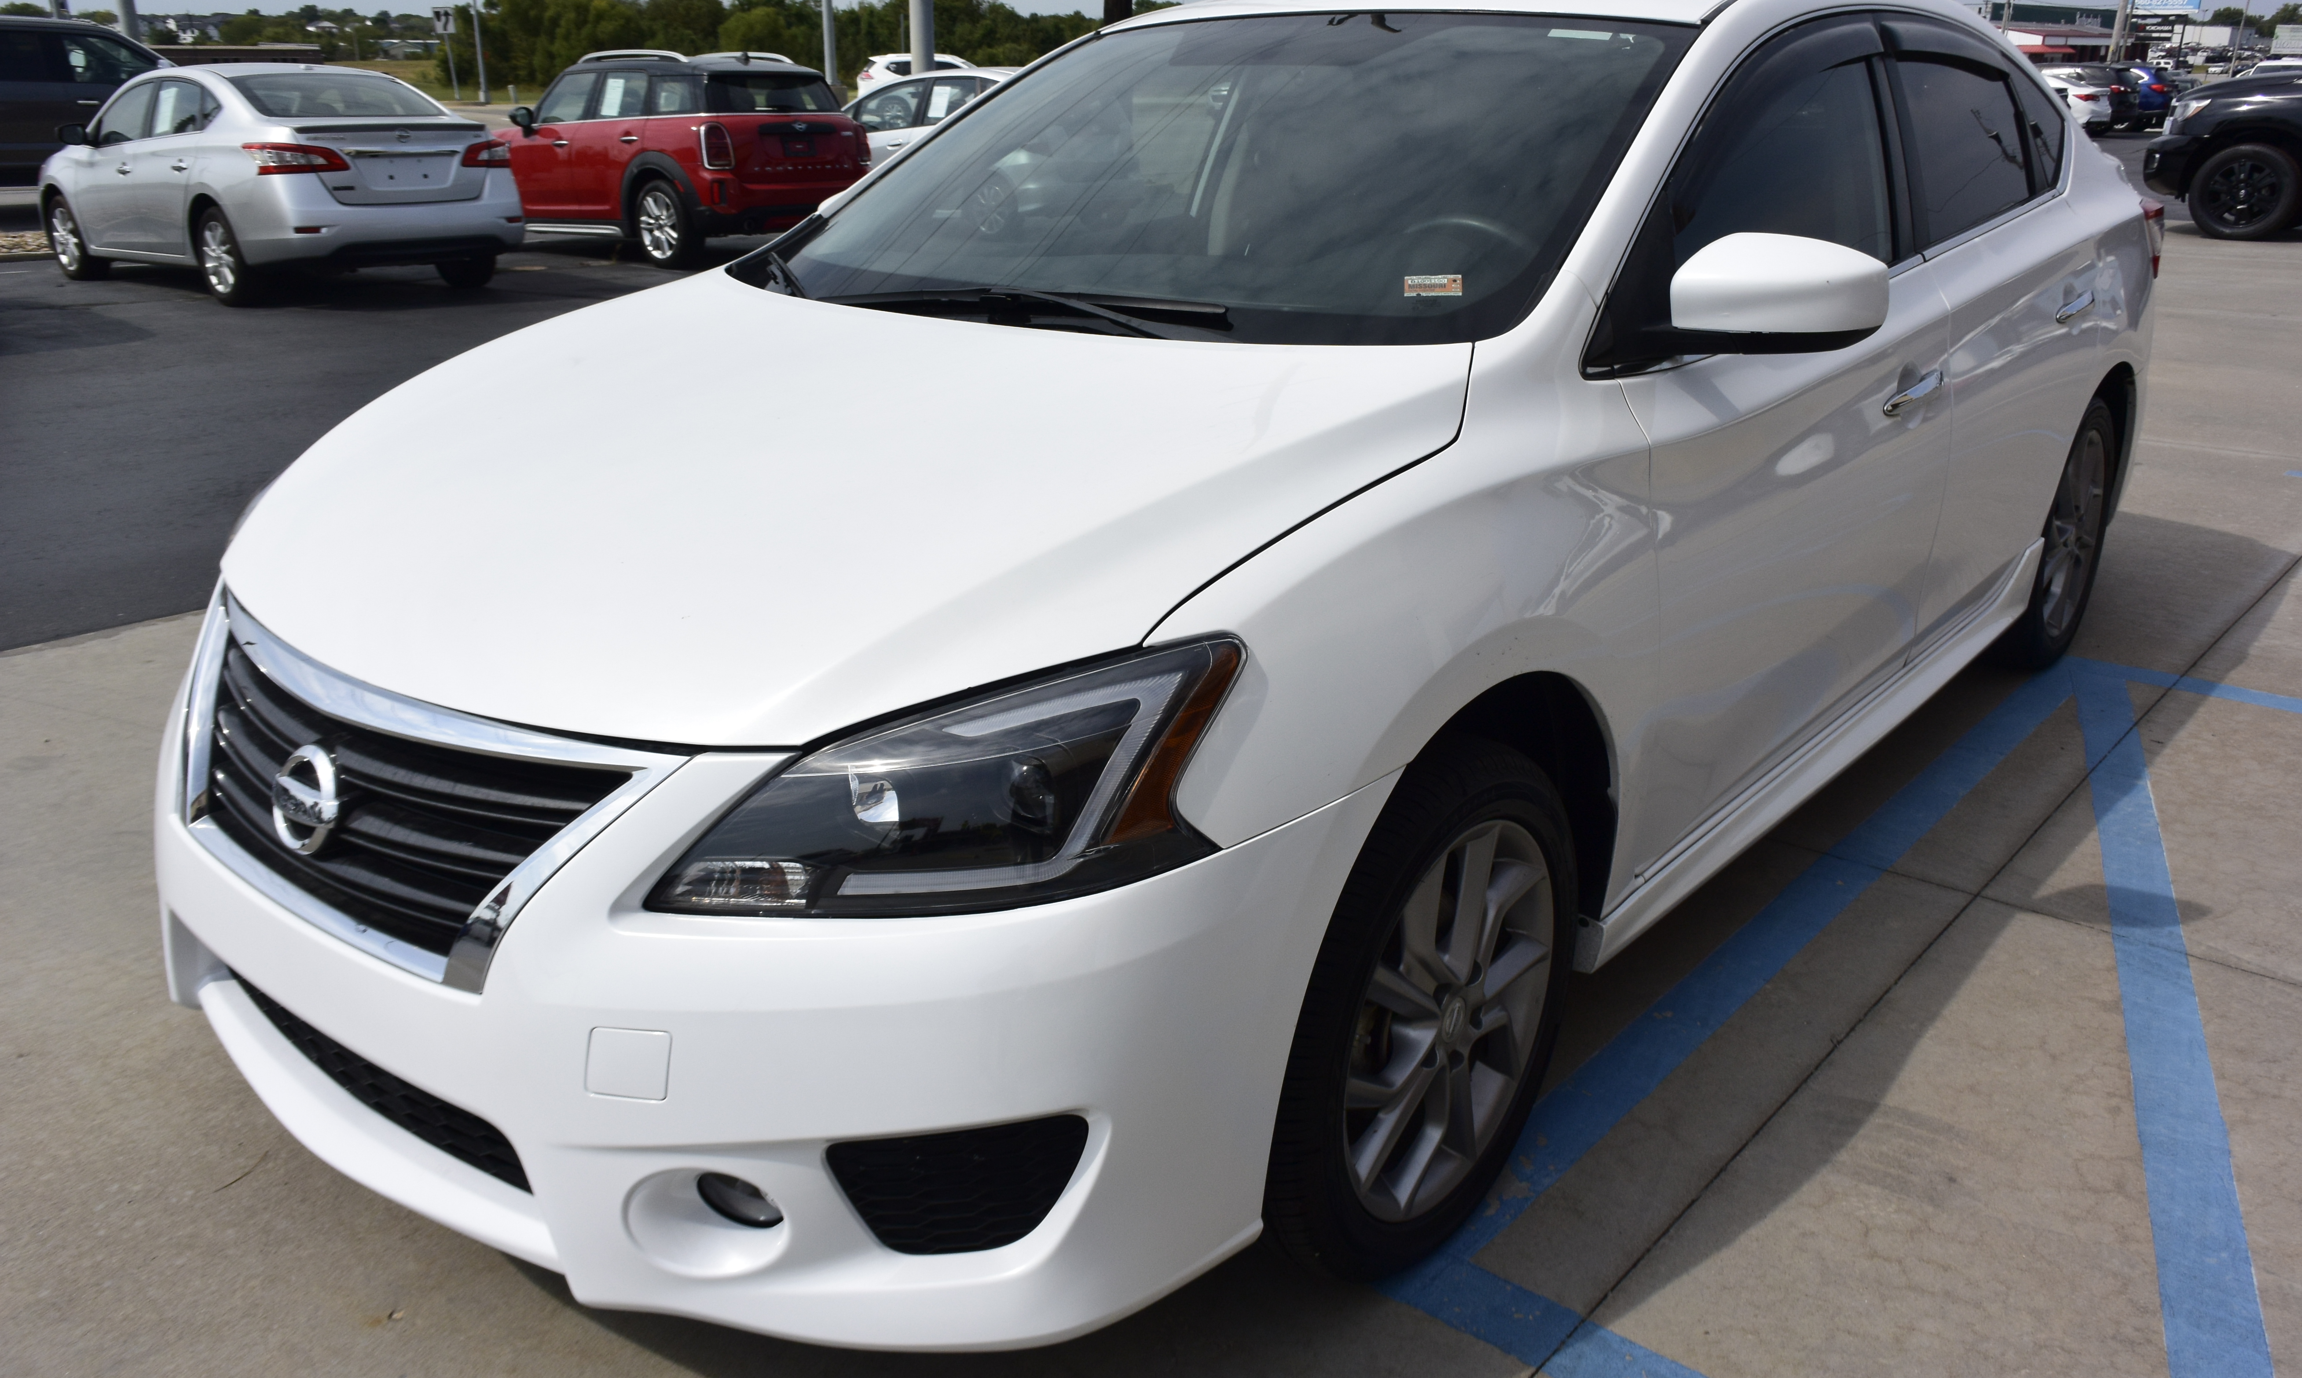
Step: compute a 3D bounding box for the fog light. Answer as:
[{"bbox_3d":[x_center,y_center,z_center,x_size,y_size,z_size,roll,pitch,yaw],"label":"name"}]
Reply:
[{"bbox_3d":[-0.377,0.475,1.613,0.090,0.085,0.050,11,23,32],"label":"fog light"}]

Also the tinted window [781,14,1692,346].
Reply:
[{"bbox_3d":[0.050,-0.793,2.621,1.460,0.100,0.980,14,50,38],"label":"tinted window"}]

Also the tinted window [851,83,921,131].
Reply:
[{"bbox_3d":[-2.442,-5.517,16.299,0.140,0.430,0.900,-19,27,-41],"label":"tinted window"}]

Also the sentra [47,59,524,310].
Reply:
[{"bbox_3d":[-6.332,-3.611,12.208,4.615,1.490,1.800,15,24,39],"label":"sentra"}]

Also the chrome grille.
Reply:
[{"bbox_3d":[-0.832,0.099,1.801,0.900,0.225,0.190,15,26,38],"label":"chrome grille"}]

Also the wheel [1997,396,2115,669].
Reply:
[{"bbox_3d":[2.041,-0.367,3.969,0.210,0.632,0.632,15,26,38],"label":"wheel"}]

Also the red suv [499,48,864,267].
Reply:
[{"bbox_3d":[-4.230,-4.570,14.820,4.300,1.557,1.850,17,26,40],"label":"red suv"}]

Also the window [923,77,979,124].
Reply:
[{"bbox_3d":[-1.832,-5.347,15.724,0.130,0.390,0.790,-19,27,-41],"label":"window"}]

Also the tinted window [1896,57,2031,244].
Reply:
[{"bbox_3d":[1.496,-1.008,3.164,0.060,0.360,0.720,-13,7,44],"label":"tinted window"}]

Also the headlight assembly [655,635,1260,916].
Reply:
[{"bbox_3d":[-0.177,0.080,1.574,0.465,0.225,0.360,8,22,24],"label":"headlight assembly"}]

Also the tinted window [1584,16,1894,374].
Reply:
[{"bbox_3d":[0.859,-0.749,2.453,0.090,0.440,1.250,-13,7,44],"label":"tinted window"}]

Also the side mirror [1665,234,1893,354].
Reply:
[{"bbox_3d":[0.750,-0.481,2.080,0.225,0.158,0.170,15,26,38],"label":"side mirror"}]

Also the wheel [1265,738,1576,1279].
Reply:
[{"bbox_3d":[0.270,0.353,2.011,0.220,0.635,0.635,14,24,37],"label":"wheel"}]

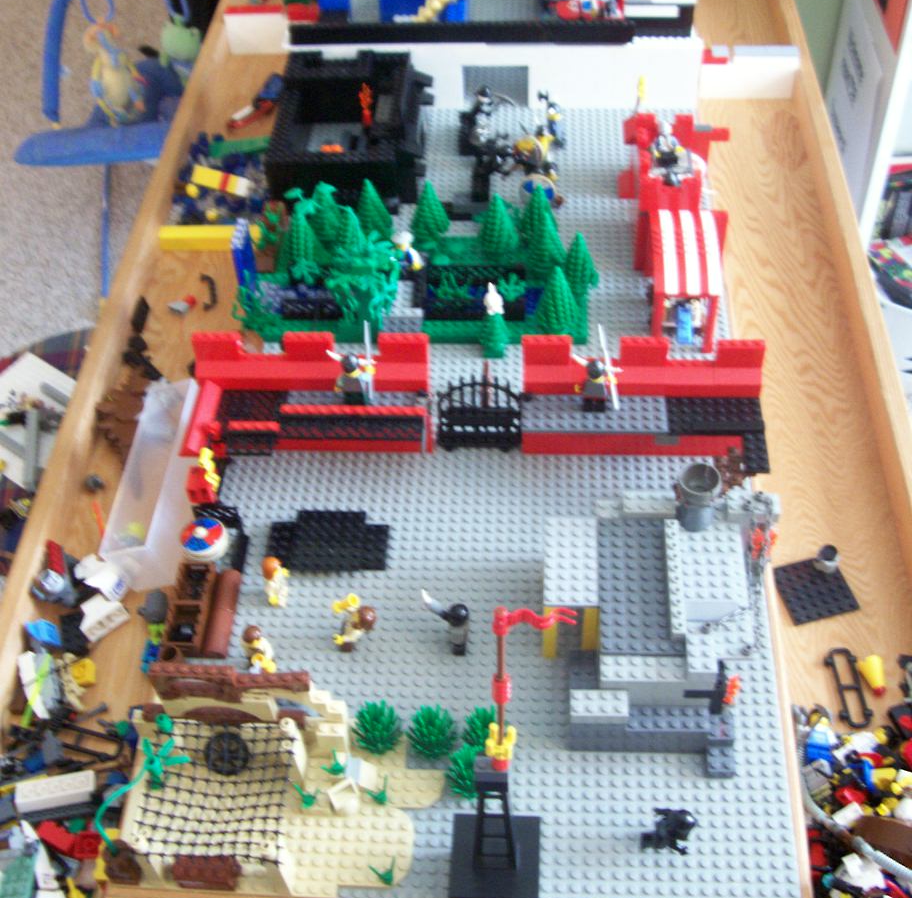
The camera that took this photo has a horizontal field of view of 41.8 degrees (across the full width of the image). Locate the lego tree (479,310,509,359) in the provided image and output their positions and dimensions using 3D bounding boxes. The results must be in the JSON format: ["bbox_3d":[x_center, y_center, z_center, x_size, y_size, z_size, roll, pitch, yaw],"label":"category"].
[{"bbox_3d":[0.028,-0.089,0.912,0.022,0.039,0.022,1,49,4],"label":"lego tree"}]

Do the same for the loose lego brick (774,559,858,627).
[{"bbox_3d":[0.249,0.098,0.828,0.048,0.005,0.048,-12,50,-7],"label":"loose lego brick"}]

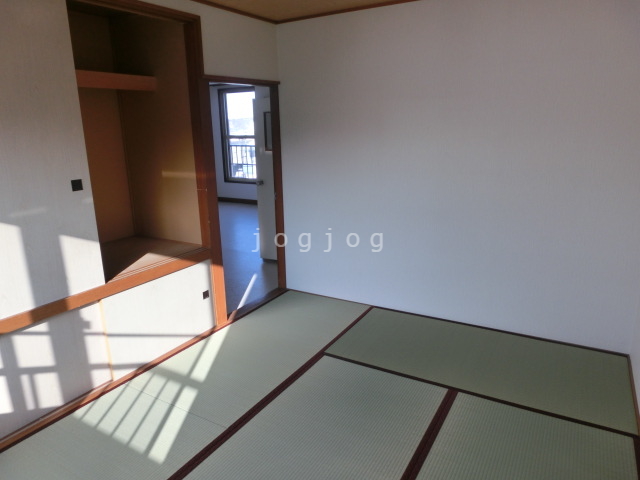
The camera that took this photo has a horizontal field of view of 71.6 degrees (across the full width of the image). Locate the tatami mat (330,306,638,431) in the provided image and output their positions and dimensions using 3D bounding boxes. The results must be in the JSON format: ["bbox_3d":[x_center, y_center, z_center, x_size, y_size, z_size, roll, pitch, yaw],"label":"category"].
[{"bbox_3d":[1.022,0.798,2.989,1.790,0.050,0.930,7,17,30],"label":"tatami mat"}]

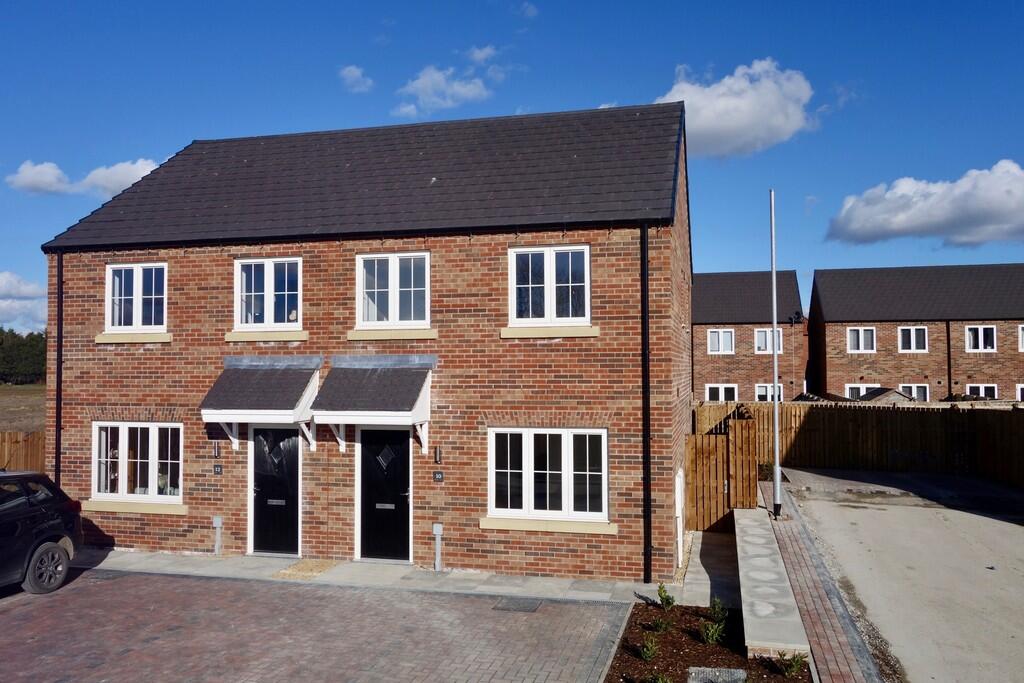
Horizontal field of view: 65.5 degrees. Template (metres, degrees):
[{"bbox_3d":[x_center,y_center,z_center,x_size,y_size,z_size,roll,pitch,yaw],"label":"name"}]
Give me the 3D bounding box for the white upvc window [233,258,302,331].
[{"bbox_3d":[-3.878,-0.740,12.720,1.212,1.145,0.090,-1,-2,14],"label":"white upvc window"}]

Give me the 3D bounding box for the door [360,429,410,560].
[{"bbox_3d":[-1.926,2.343,12.186,0.797,1.976,0.070,-1,-2,14],"label":"door"}]

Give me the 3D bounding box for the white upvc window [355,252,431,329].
[{"bbox_3d":[-1.811,-0.762,12.207,1.217,1.143,0.090,-1,-2,14],"label":"white upvc window"}]

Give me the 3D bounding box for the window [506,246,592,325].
[{"bbox_3d":[0.557,-0.809,11.674,1.211,1.187,0.090,-1,-2,12],"label":"window"}]

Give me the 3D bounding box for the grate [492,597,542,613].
[{"bbox_3d":[0.080,3.346,10.106,0.560,0.030,0.550,-1,-2,13],"label":"grate"}]

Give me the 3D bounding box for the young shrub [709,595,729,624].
[{"bbox_3d":[2.382,3.076,9.195,0.231,0.309,0.231,-1,-2,14],"label":"young shrub"}]

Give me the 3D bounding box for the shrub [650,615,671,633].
[{"bbox_3d":[1.646,3.119,8.834,0.222,0.181,0.222,-1,-2,14],"label":"shrub"}]

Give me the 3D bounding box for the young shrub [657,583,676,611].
[{"bbox_3d":[1.902,3.169,9.848,0.240,0.310,0.220,-1,-2,13],"label":"young shrub"}]

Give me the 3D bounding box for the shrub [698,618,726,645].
[{"bbox_3d":[2.127,3.063,8.444,0.291,0.252,0.291,-1,-2,14],"label":"shrub"}]

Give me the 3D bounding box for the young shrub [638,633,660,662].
[{"bbox_3d":[1.420,3.145,8.194,0.220,0.250,0.210,-1,-2,13],"label":"young shrub"}]

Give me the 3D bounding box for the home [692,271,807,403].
[{"bbox_3d":[9.044,0.447,39.689,9.500,7.700,7.800,-1,-2,13],"label":"home"}]

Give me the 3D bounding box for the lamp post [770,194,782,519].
[{"bbox_3d":[4.960,0.198,15.005,0.135,6.149,0.135,-1,-2,14],"label":"lamp post"}]

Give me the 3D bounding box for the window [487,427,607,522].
[{"bbox_3d":[0.523,1.928,11.593,1.762,1.300,0.090,-1,-2,12],"label":"window"}]

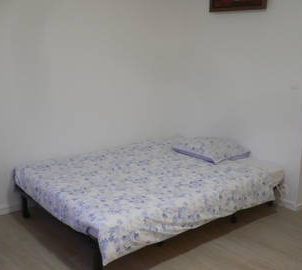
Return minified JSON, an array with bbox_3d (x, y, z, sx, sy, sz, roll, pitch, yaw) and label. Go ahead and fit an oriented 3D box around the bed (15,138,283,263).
[{"bbox_3d":[-0.003,0.417,3.184,1.924,0.265,1.404,-8,15,-39],"label":"bed"}]

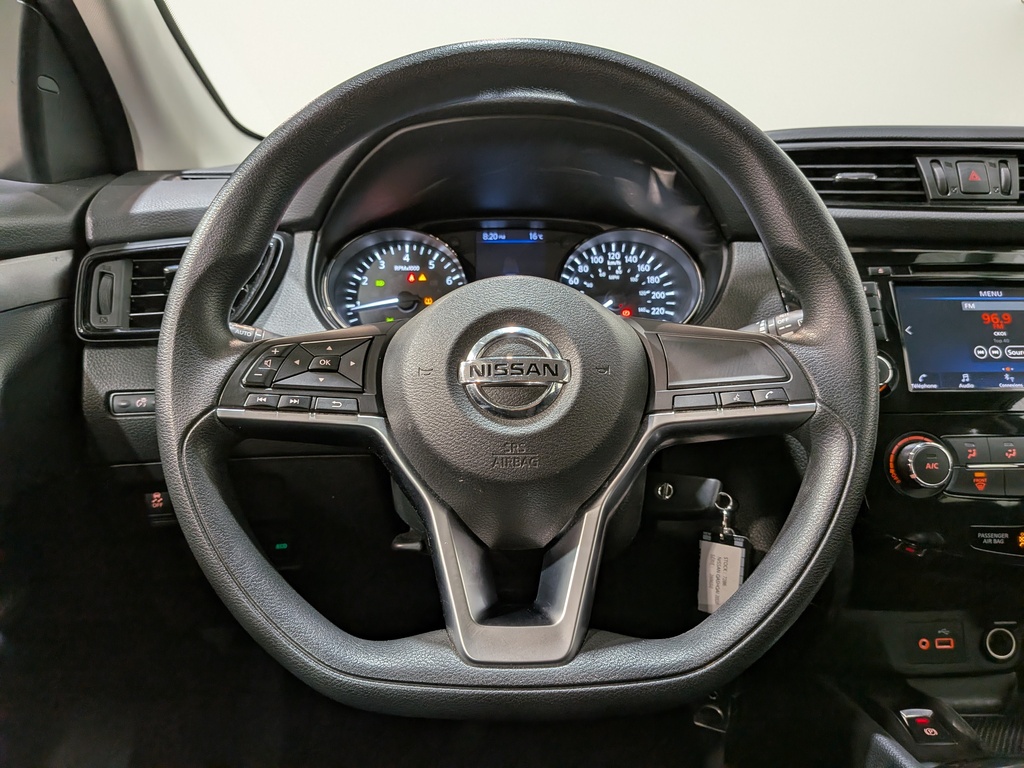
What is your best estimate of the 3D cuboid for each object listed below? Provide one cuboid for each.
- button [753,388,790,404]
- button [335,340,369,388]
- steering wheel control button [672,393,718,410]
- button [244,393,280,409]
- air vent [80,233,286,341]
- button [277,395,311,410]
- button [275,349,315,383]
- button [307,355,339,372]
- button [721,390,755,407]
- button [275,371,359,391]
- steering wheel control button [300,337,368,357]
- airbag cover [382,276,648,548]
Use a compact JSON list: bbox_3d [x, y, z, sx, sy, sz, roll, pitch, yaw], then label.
[{"bbox_3d":[0.137,0.007,0.376,0.018,0.008,0.006,-3,-9,0],"label":"button"},{"bbox_3d":[-0.085,-0.011,0.384,0.016,0.026,0.006,0,-15,0],"label":"button"},{"bbox_3d":[0.098,0.009,0.378,0.024,0.008,0.006,-3,-9,0],"label":"steering wheel control button"},{"bbox_3d":[-0.133,0.009,0.379,0.017,0.007,0.006,3,-15,0],"label":"button"},{"bbox_3d":[-0.262,-0.077,0.570,0.158,0.077,0.045,-2,-9,0],"label":"air vent"},{"bbox_3d":[-0.116,0.010,0.376,0.018,0.008,0.006,3,-9,0],"label":"button"},{"bbox_3d":[-0.118,-0.011,0.384,0.020,0.019,0.006,0,-15,0],"label":"button"},{"bbox_3d":[-0.101,-0.011,0.384,0.015,0.007,0.006,2,-15,0],"label":"button"},{"bbox_3d":[0.120,0.008,0.379,0.017,0.007,0.006,-3,-15,0],"label":"button"},{"bbox_3d":[-0.104,-0.002,0.378,0.045,0.009,0.007,3,-9,0],"label":"button"},{"bbox_3d":[-0.096,-0.020,0.387,0.037,0.008,0.006,-3,-15,0],"label":"steering wheel control button"},{"bbox_3d":[0.002,0.015,0.384,0.139,0.142,0.050,0,-9,0],"label":"airbag cover"}]

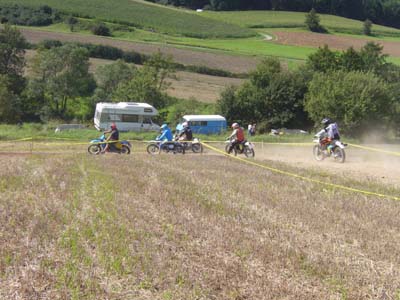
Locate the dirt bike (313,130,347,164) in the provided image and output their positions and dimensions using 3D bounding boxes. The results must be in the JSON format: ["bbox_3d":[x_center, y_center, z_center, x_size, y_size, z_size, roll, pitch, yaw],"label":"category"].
[{"bbox_3d":[5.177,-0.060,23.100,0.800,1.130,2.080,-1,3,-24],"label":"dirt bike"}]

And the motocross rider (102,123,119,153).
[{"bbox_3d":[-4.477,-0.597,29.000,0.850,1.500,0.600,0,3,0],"label":"motocross rider"}]

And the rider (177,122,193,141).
[{"bbox_3d":[-0.842,-0.778,31.000,0.850,1.400,0.600,1,3,12],"label":"rider"}]

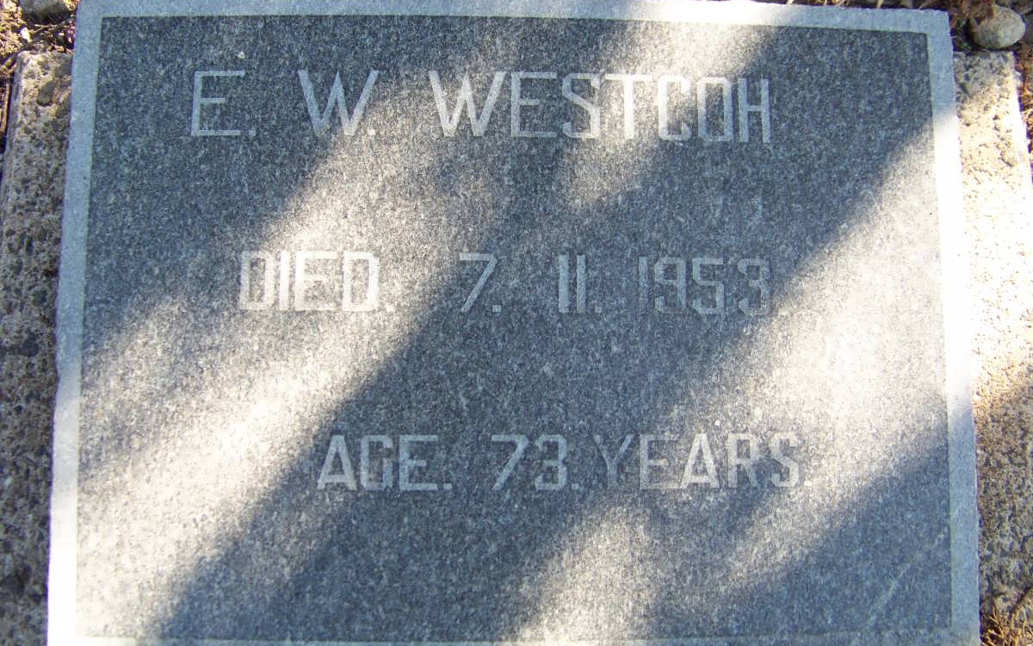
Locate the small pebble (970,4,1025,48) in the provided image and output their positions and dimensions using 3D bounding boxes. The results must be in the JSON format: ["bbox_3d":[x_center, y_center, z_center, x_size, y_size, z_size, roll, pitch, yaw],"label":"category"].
[{"bbox_3d":[0.361,-0.222,0.804,0.039,0.026,0.034,-8,84,-4],"label":"small pebble"}]

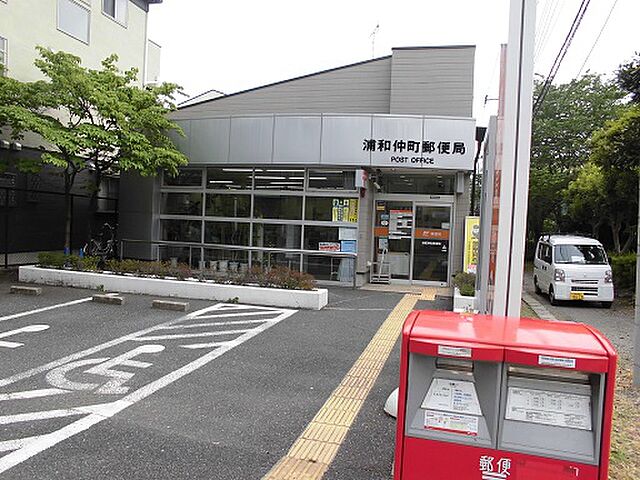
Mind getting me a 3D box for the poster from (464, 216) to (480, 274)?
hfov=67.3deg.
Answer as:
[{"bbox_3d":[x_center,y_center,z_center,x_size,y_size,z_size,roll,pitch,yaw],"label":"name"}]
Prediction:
[{"bbox_3d":[3.440,0.209,10.600,0.500,1.450,0.080,3,1,12],"label":"poster"}]

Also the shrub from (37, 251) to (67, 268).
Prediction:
[{"bbox_3d":[-6.032,0.434,10.800,0.650,0.420,0.500,3,1,15],"label":"shrub"}]

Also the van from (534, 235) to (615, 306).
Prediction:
[{"bbox_3d":[7.400,0.870,14.150,1.475,1.875,3.395,3,1,16],"label":"van"}]

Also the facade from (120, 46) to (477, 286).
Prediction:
[{"bbox_3d":[-0.686,-1.962,14.184,10.100,6.100,4.000,3,1,14],"label":"facade"}]

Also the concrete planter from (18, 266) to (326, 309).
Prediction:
[{"bbox_3d":[-3.258,0.948,10.143,6.900,0.360,0.680,3,1,15],"label":"concrete planter"}]

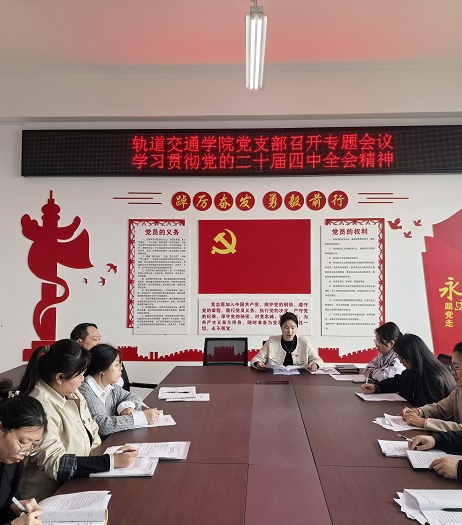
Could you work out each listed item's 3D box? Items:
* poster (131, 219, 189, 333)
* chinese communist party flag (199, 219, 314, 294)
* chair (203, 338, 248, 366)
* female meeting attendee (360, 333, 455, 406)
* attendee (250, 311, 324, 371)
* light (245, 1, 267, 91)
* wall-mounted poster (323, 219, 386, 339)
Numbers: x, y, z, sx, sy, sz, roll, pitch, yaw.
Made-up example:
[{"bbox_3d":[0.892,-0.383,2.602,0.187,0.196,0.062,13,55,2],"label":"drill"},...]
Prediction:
[{"bbox_3d":[-0.883,0.184,5.953,0.750,1.410,0.020,0,-2,2],"label":"poster"},{"bbox_3d":[0.293,-0.065,5.880,1.359,0.895,0.020,0,-2,2],"label":"chinese communist party flag"},{"bbox_3d":[-0.060,1.166,4.370,0.530,0.900,0.570,0,-2,2],"label":"chair"},{"bbox_3d":[1.160,1.007,2.990,0.700,1.150,0.500,0,-2,9],"label":"female meeting attendee"},{"bbox_3d":[0.470,1.009,4.120,0.560,1.190,0.720,0,-2,3],"label":"attendee"},{"bbox_3d":[0.193,-1.621,3.824,0.150,0.090,1.250,0,-2,2],"label":"light"},{"bbox_3d":[1.481,0.181,5.868,0.780,1.430,0.020,0,-2,2],"label":"wall-mounted poster"}]

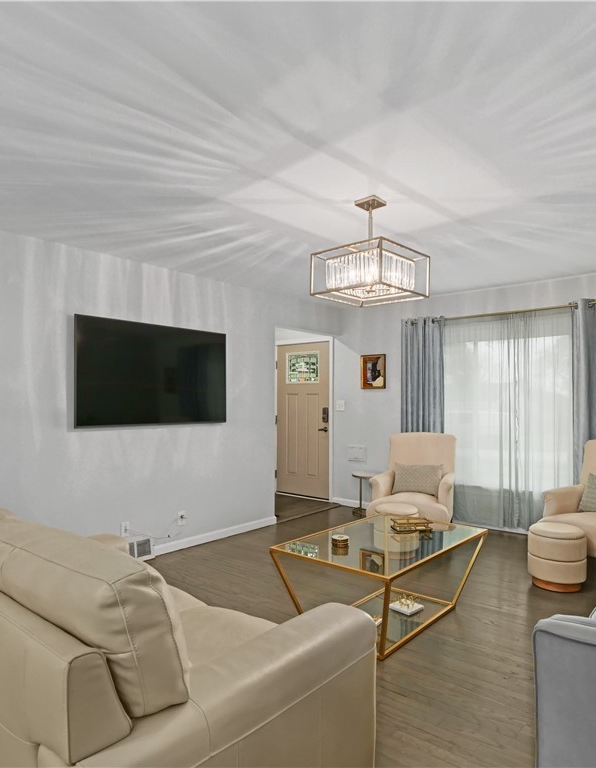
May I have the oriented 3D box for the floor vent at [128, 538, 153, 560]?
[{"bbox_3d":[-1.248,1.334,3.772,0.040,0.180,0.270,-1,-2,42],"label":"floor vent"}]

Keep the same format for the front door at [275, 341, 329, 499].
[{"bbox_3d":[0.068,0.471,6.265,0.880,2.020,0.050,-1,-1,38],"label":"front door"}]

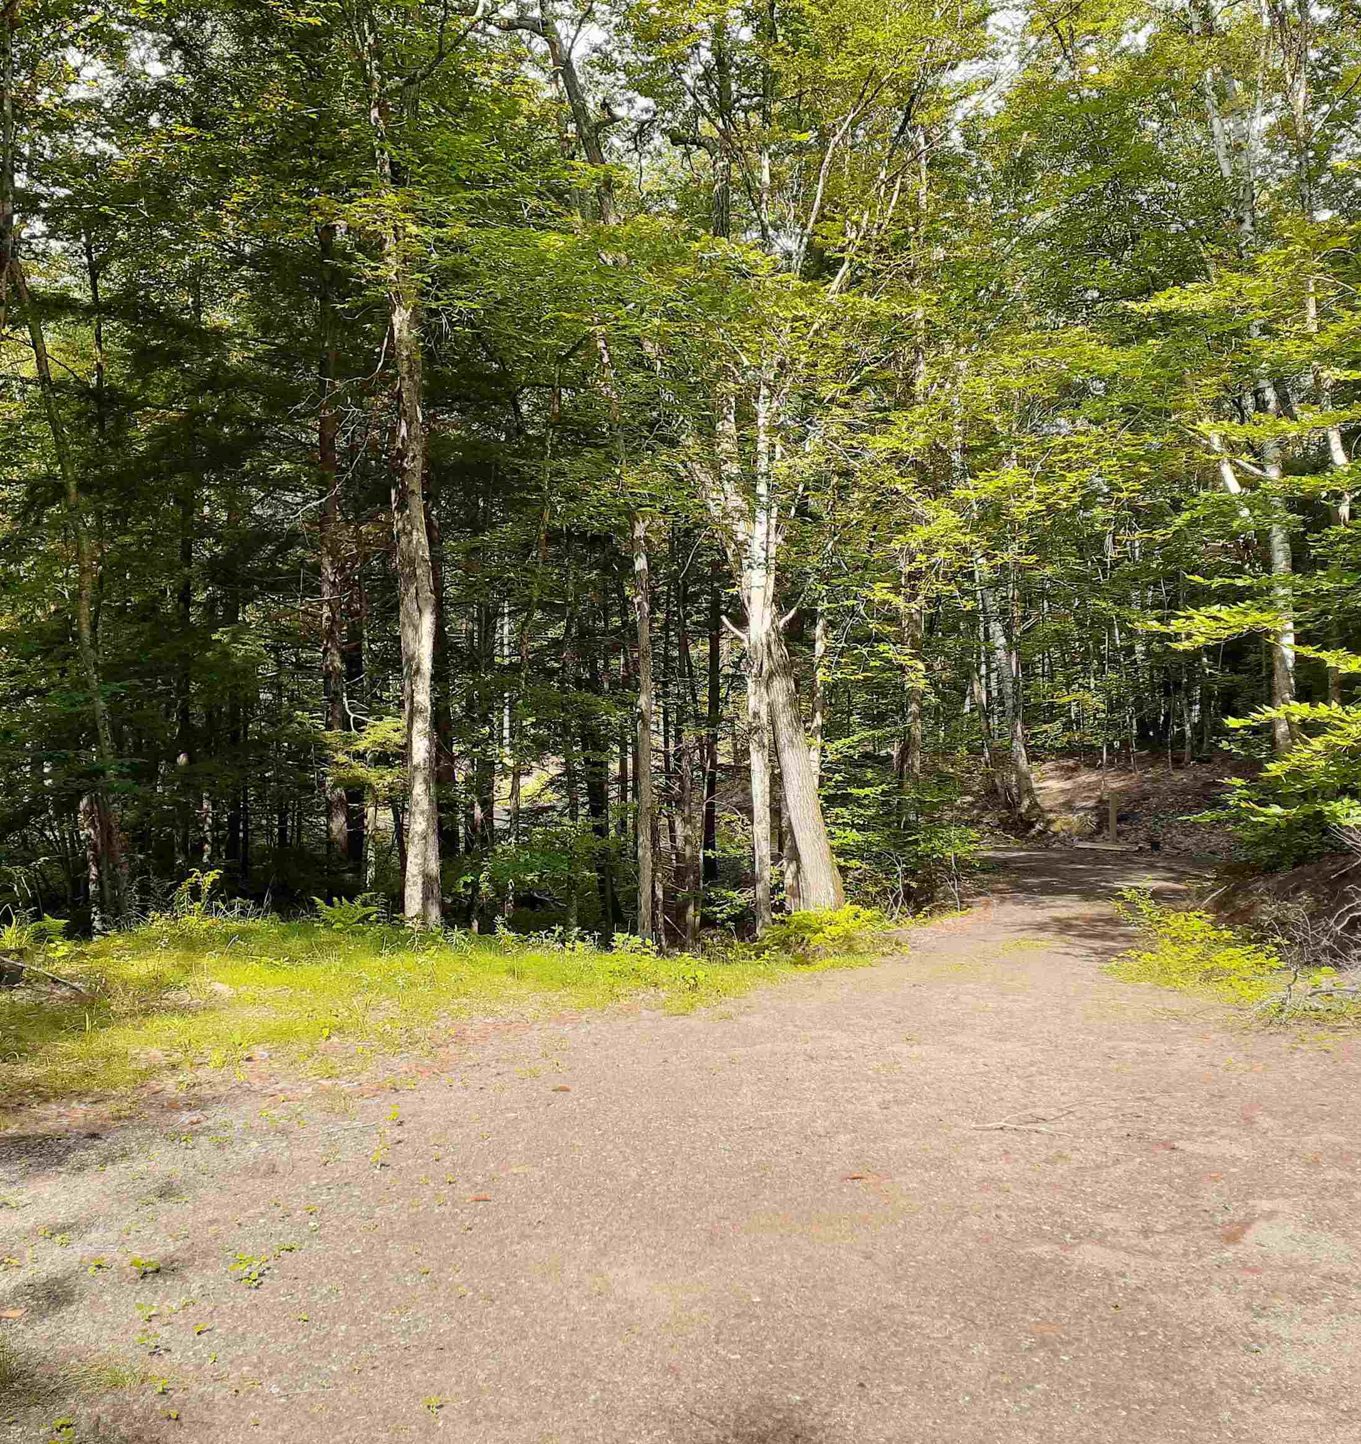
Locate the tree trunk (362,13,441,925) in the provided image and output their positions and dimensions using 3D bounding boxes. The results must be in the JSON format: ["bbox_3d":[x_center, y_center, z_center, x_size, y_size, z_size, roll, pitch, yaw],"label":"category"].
[{"bbox_3d":[-2.181,-2.019,12.000,0.433,7.308,0.400,-3,0,0],"label":"tree trunk"}]

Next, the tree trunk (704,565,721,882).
[{"bbox_3d":[0.362,0.034,17.000,0.196,3.627,0.190,0,0,0],"label":"tree trunk"}]

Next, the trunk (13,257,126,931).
[{"bbox_3d":[-4.826,-1.016,12.000,0.300,5.439,0.250,-8,0,0],"label":"trunk"}]

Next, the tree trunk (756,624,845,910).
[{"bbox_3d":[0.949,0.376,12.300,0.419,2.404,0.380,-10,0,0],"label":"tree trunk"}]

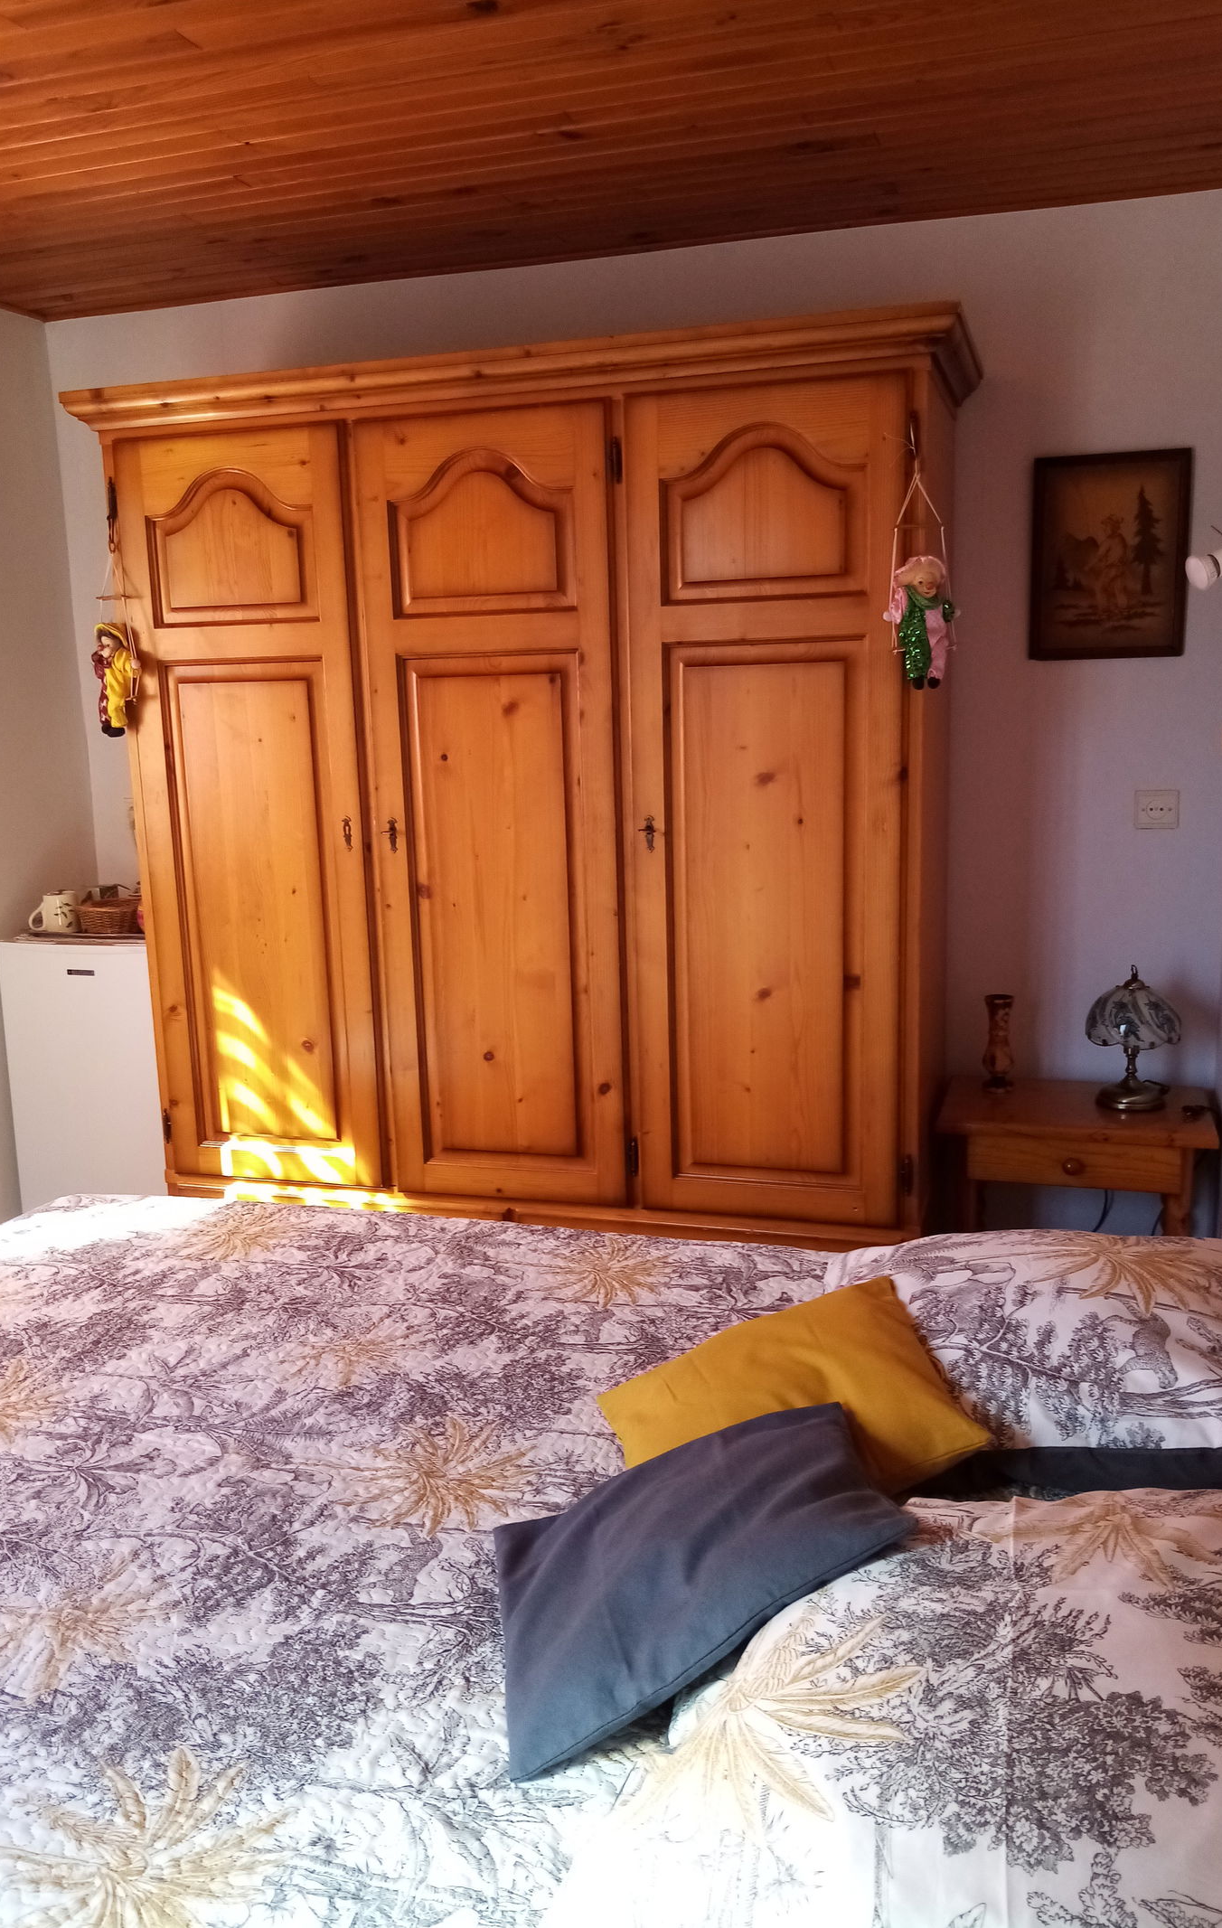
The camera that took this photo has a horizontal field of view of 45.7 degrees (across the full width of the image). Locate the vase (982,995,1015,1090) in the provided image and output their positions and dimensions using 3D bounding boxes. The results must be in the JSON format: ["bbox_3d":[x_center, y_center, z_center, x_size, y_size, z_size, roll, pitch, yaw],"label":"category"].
[{"bbox_3d":[0.816,0.164,3.044,0.067,0.203,0.067,2,11,18],"label":"vase"}]

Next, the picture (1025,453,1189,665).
[{"bbox_3d":[1.042,-0.849,3.032,0.309,0.414,0.020,2,12,18],"label":"picture"}]

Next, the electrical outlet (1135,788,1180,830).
[{"bbox_3d":[1.169,-0.330,3.100,0.085,0.082,0.012,2,12,18],"label":"electrical outlet"}]

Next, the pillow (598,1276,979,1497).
[{"bbox_3d":[0.176,0.500,1.625,0.400,0.120,0.400,-22,12,1],"label":"pillow"}]

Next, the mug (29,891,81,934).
[{"bbox_3d":[-1.392,-0.132,3.629,0.127,0.096,0.090,-6,12,-21],"label":"mug"}]

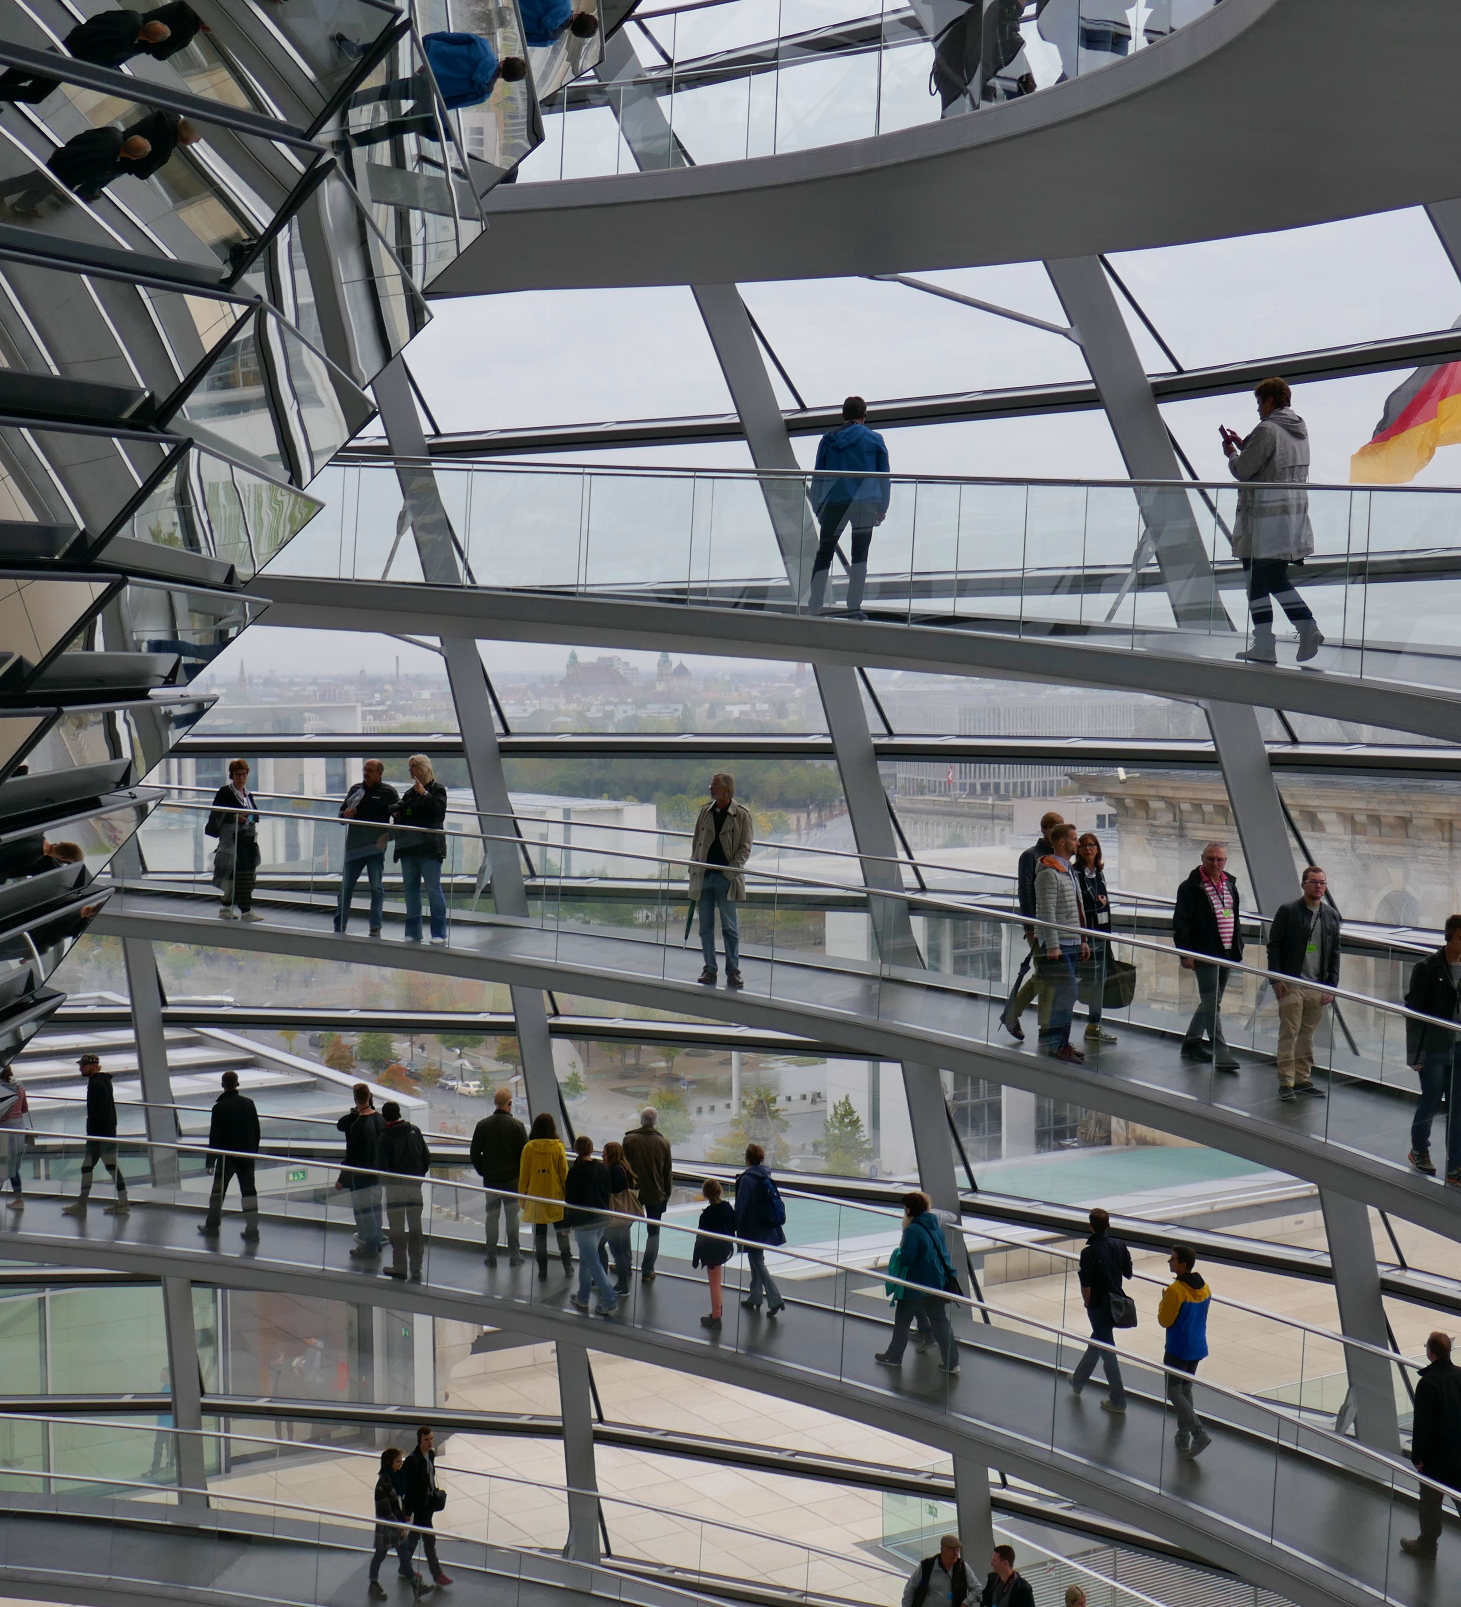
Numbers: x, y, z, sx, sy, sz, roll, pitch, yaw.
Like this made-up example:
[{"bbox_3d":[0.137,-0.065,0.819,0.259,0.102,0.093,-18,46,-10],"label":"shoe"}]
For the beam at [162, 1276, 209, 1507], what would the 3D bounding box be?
[{"bbox_3d":[-6.576,7.091,29.239,0.320,2.978,0.340,0,11,5],"label":"beam"}]

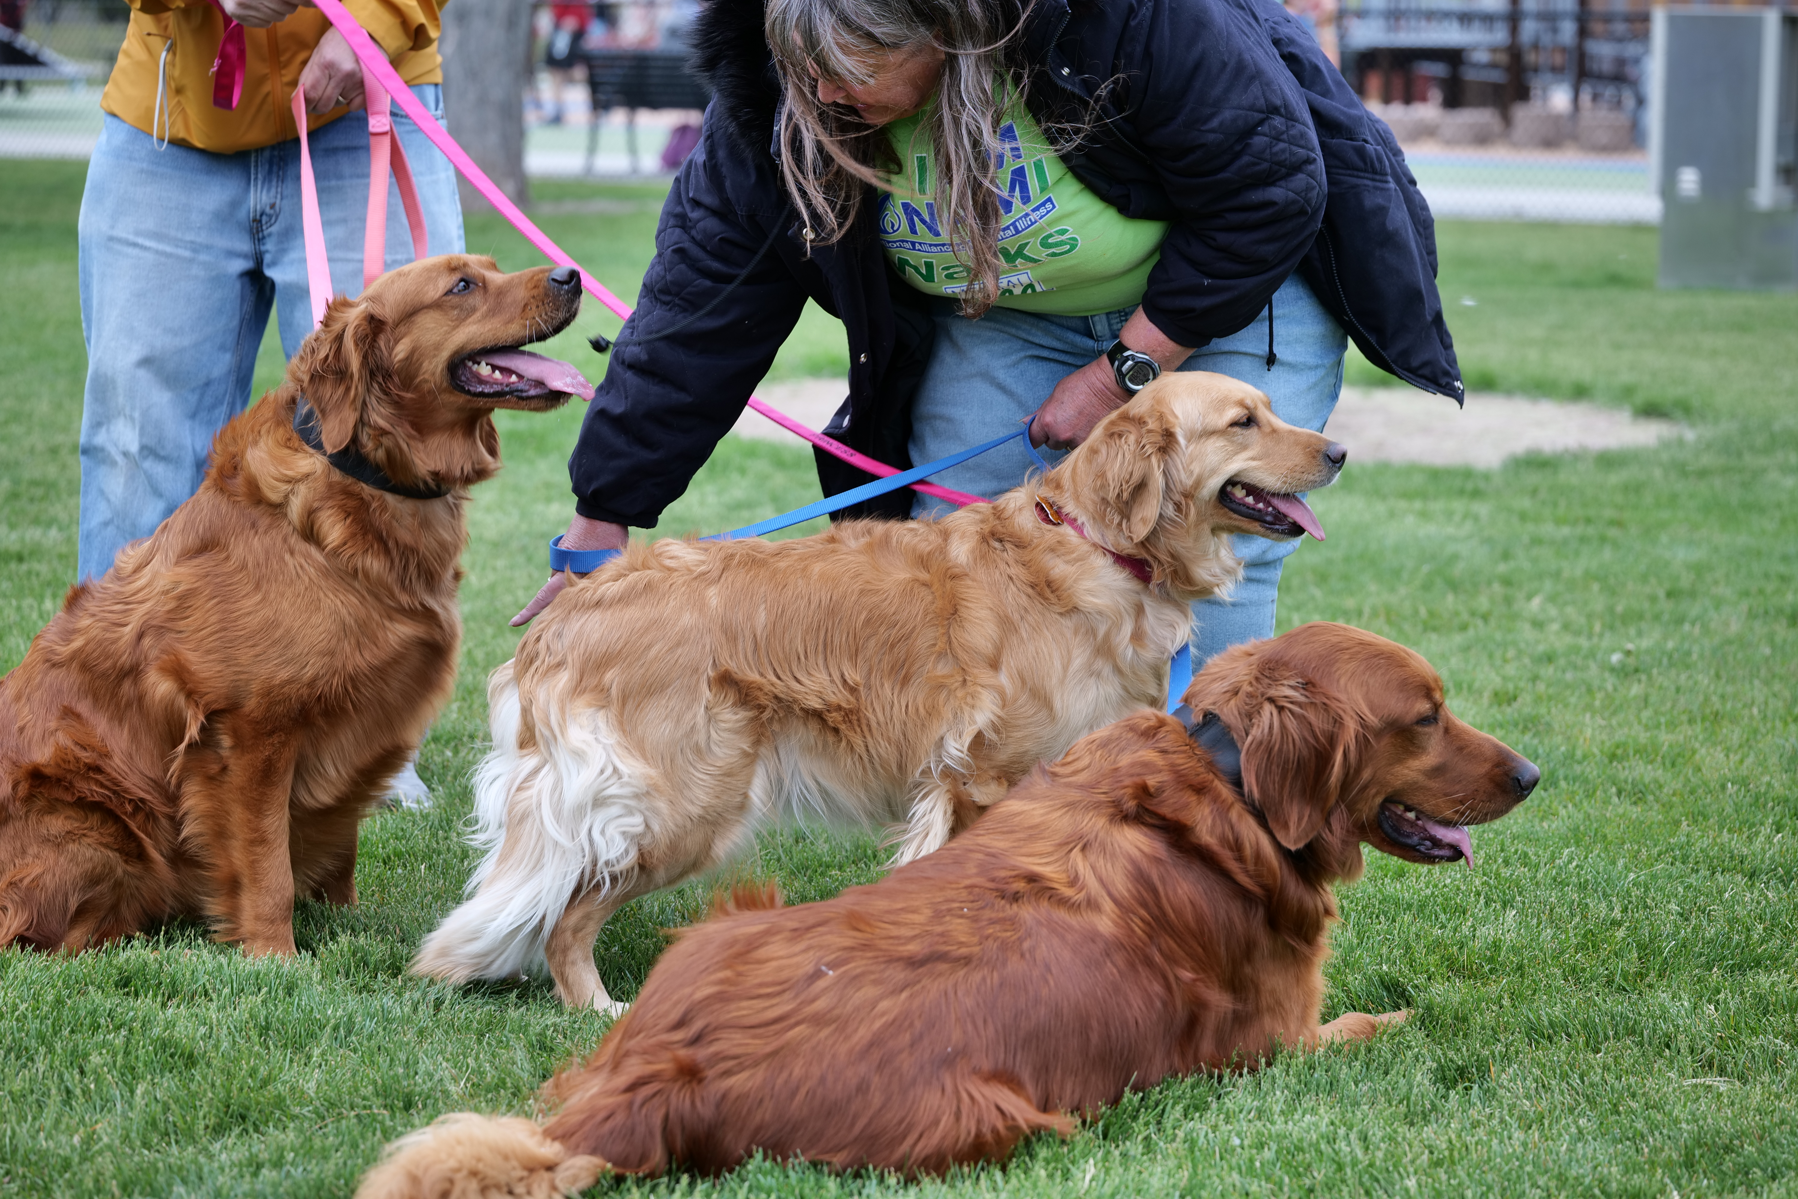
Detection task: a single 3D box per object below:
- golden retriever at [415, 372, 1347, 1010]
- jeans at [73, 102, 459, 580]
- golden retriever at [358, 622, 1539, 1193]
[{"bbox_3d":[-0.021,0.073,5.066,0.980,0.630,0.300,-2,7,-17],"label":"golden retriever"},{"bbox_3d":[-0.808,-0.253,6.115,0.480,0.910,0.310,0,7,-7],"label":"jeans"},{"bbox_3d":[0.048,0.253,4.463,1.150,0.420,0.420,-4,8,-33],"label":"golden retriever"}]

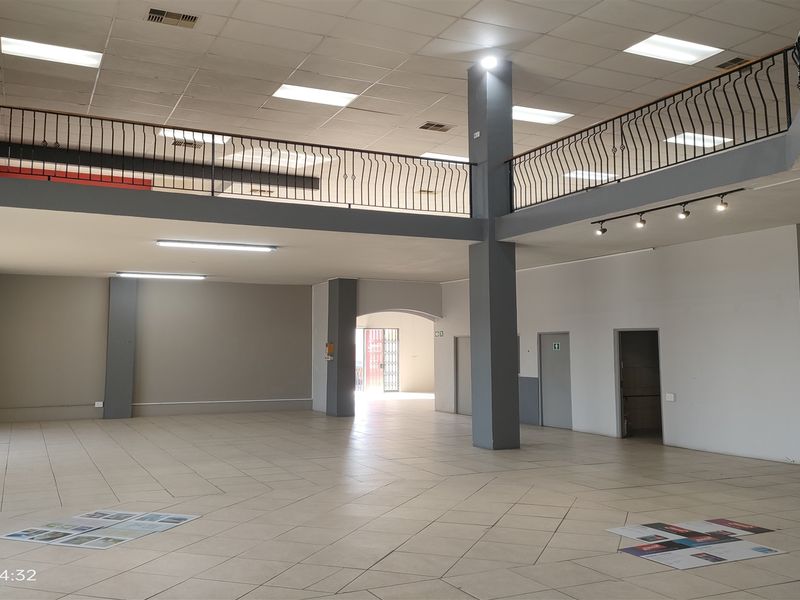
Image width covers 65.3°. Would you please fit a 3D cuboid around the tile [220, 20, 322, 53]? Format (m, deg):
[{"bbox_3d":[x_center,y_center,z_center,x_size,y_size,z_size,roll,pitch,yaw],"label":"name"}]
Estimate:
[{"bbox_3d":[-2.000,-4.110,9.745,1.360,0.020,0.630,2,-5,-24],"label":"tile"}]

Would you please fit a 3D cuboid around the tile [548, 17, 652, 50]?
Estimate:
[{"bbox_3d":[3.118,-4.116,9.673,1.360,0.020,0.630,2,-5,-24],"label":"tile"}]

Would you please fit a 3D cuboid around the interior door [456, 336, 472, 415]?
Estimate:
[{"bbox_3d":[1.630,1.869,15.367,0.080,1.929,0.809,3,-5,-32],"label":"interior door"}]

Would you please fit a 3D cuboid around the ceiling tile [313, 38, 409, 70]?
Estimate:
[{"bbox_3d":[-0.643,-4.065,10.309,1.360,0.020,0.630,2,-5,-24],"label":"ceiling tile"}]

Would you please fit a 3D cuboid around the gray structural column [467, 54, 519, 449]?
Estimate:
[{"bbox_3d":[1.605,-0.795,10.578,0.480,6.475,0.480,2,-5,-28],"label":"gray structural column"}]

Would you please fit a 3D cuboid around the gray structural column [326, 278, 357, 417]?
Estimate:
[{"bbox_3d":[-1.414,1.166,15.431,0.450,3.341,0.450,2,-5,-28],"label":"gray structural column"}]

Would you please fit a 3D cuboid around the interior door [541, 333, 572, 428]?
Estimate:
[{"bbox_3d":[3.228,1.667,12.845,0.080,1.929,0.809,3,-5,-32],"label":"interior door"}]

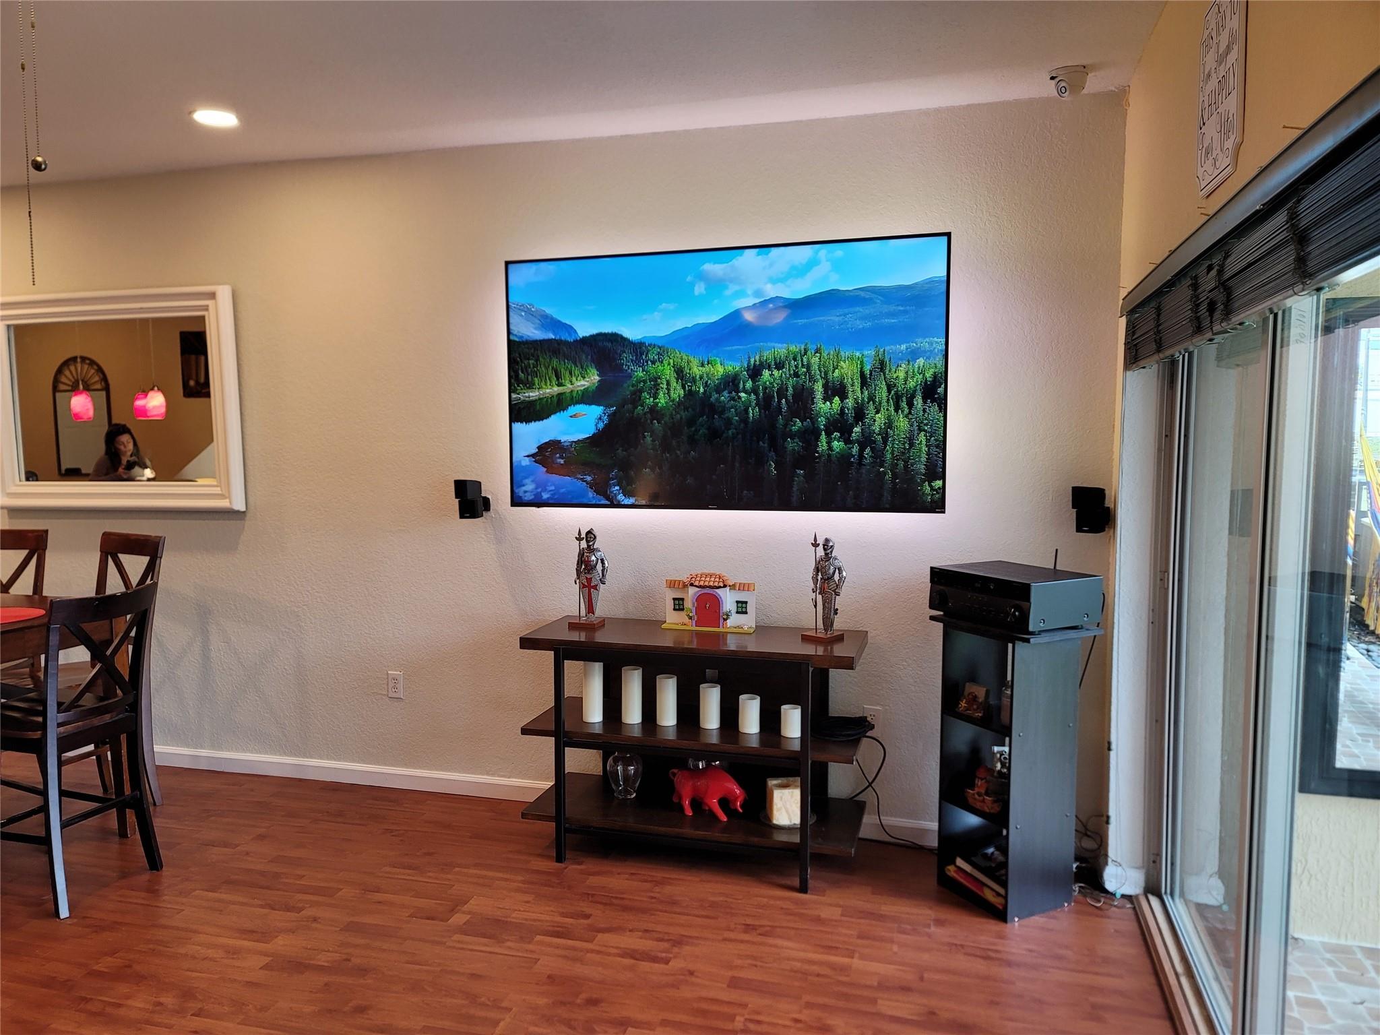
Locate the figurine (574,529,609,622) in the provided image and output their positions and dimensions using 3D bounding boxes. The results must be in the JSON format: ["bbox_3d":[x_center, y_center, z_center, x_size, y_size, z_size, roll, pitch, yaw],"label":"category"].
[{"bbox_3d":[-0.382,0.222,3.724,0.113,0.356,0.098,2,5,20],"label":"figurine"}]

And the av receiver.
[{"bbox_3d":[1.053,0.258,3.246,0.315,0.162,0.437,-3,5,-27],"label":"av receiver"}]

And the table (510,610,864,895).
[{"bbox_3d":[0.022,0.820,3.598,1.178,0.805,0.424,1,5,16],"label":"table"}]

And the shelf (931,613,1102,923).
[{"bbox_3d":[1.050,0.793,3.268,0.317,0.909,0.443,-3,5,-27],"label":"shelf"}]

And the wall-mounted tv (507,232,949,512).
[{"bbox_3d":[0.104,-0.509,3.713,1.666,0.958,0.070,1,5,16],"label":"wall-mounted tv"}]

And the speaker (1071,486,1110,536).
[{"bbox_3d":[1.357,-0.024,3.372,0.092,0.158,0.125,4,6,42],"label":"speaker"}]

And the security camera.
[{"bbox_3d":[1.186,-1.353,3.126,0.116,0.088,0.116,5,7,45],"label":"security camera"}]

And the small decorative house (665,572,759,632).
[{"bbox_3d":[0.071,0.307,3.644,0.335,0.210,0.078,1,5,15],"label":"small decorative house"}]

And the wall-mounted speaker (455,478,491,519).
[{"bbox_3d":[-0.873,-0.071,4.003,0.092,0.158,0.130,2,5,22],"label":"wall-mounted speaker"}]

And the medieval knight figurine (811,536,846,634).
[{"bbox_3d":[0.469,0.239,3.463,0.113,0.358,0.098,4,6,38],"label":"medieval knight figurine"}]

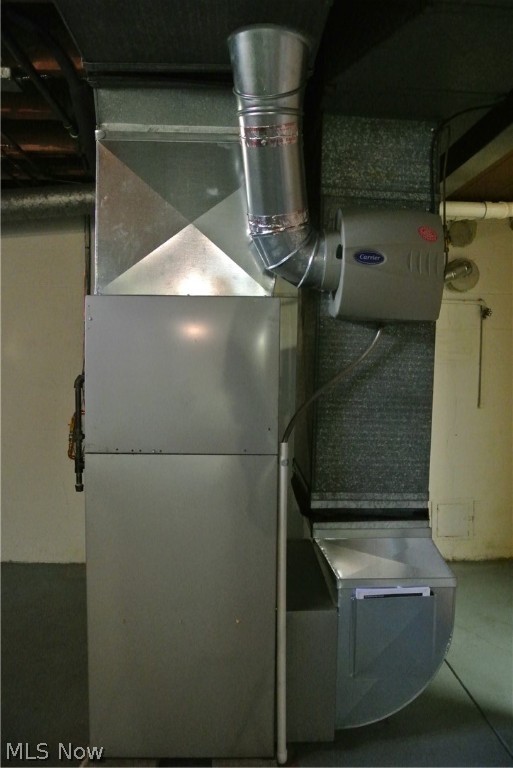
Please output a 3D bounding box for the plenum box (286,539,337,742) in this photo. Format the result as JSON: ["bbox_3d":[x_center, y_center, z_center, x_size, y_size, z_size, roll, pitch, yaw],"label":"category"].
[{"bbox_3d":[0.135,0.852,2.028,0.187,0.412,0.630,0,3,-2],"label":"plenum box"}]

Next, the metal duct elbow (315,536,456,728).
[{"bbox_3d":[0.394,0.756,2.012,0.375,0.515,0.620,0,3,-2],"label":"metal duct elbow"}]

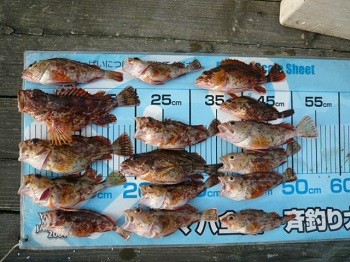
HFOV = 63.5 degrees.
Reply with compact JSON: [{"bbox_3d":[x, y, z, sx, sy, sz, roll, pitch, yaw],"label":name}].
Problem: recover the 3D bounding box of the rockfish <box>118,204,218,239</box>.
[{"bbox_3d":[-0.007,0.163,0.507,0.173,0.033,0.057,-3,88,-5],"label":"rockfish"}]

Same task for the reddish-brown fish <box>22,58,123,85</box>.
[{"bbox_3d":[-0.179,-0.104,0.502,0.176,0.031,0.049,0,88,-5],"label":"reddish-brown fish"}]

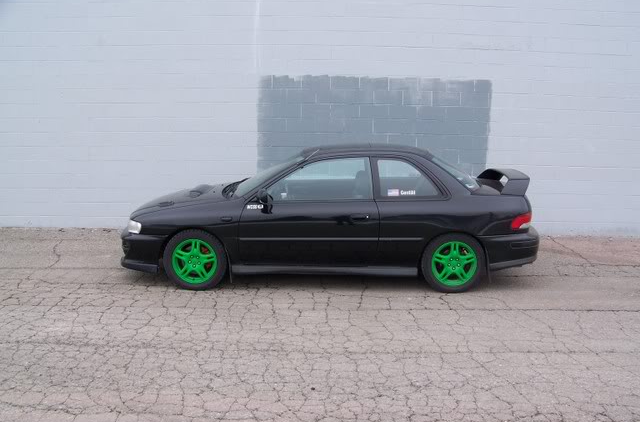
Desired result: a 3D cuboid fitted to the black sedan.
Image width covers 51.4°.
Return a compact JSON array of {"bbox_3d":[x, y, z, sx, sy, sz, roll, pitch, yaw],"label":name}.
[{"bbox_3d":[0.110,-0.010,7.170,4.350,1.410,1.720,0,9,-1],"label":"black sedan"}]

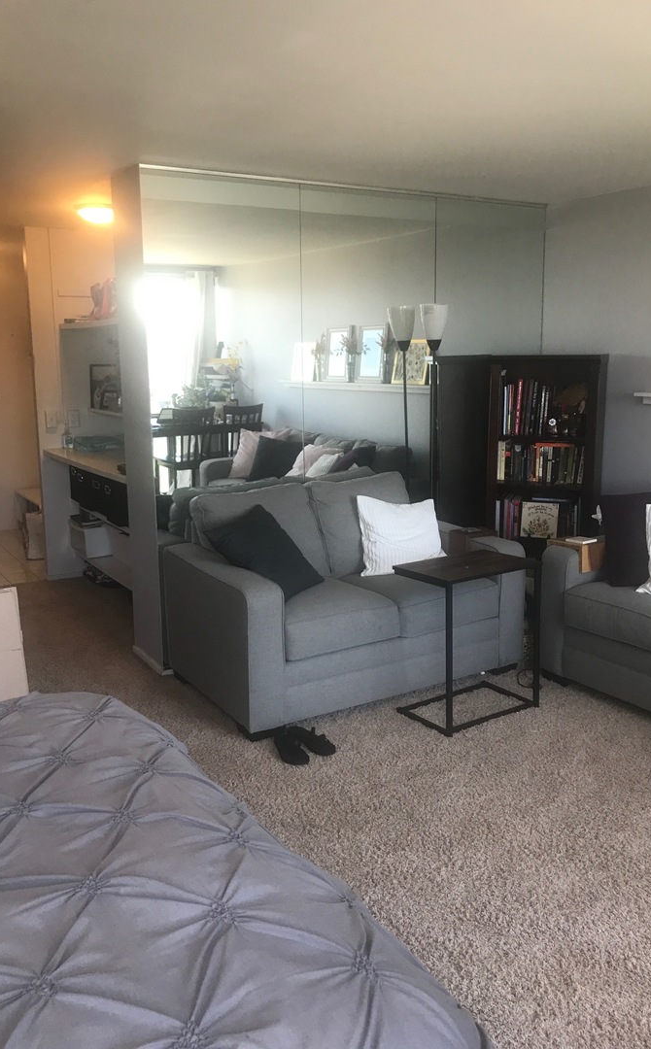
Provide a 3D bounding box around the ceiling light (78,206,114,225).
[{"bbox_3d":[-1.301,-1.768,4.829,0.250,0.110,0.250,-7,13,-30],"label":"ceiling light"}]

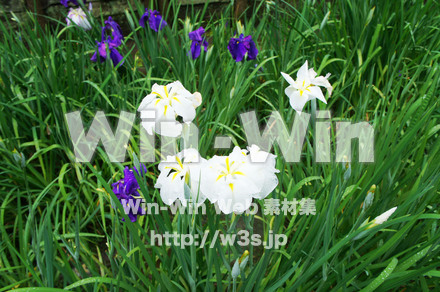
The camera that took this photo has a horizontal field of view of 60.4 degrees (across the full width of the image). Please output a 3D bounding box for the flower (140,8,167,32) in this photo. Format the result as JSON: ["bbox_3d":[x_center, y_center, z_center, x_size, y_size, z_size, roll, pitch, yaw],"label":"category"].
[{"bbox_3d":[-0.335,-0.630,1.900,0.130,0.105,0.120,-5,33,-8],"label":"flower"}]

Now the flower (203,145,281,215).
[{"bbox_3d":[0.053,0.091,1.030,0.200,0.125,0.160,0,32,0],"label":"flower"}]

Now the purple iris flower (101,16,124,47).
[{"bbox_3d":[-0.511,-0.542,1.800,0.110,0.125,0.105,-9,34,-13],"label":"purple iris flower"}]

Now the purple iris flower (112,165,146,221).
[{"bbox_3d":[-0.278,0.144,1.150,0.115,0.130,0.115,0,32,0],"label":"purple iris flower"}]

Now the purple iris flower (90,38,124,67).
[{"bbox_3d":[-0.511,-0.425,1.720,0.145,0.108,0.120,-9,34,-14],"label":"purple iris flower"}]

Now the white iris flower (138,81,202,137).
[{"bbox_3d":[-0.149,-0.113,1.140,0.180,0.115,0.150,3,32,4],"label":"white iris flower"}]

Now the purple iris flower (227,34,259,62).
[{"bbox_3d":[0.106,-0.451,1.750,0.135,0.108,0.120,2,33,3],"label":"purple iris flower"}]

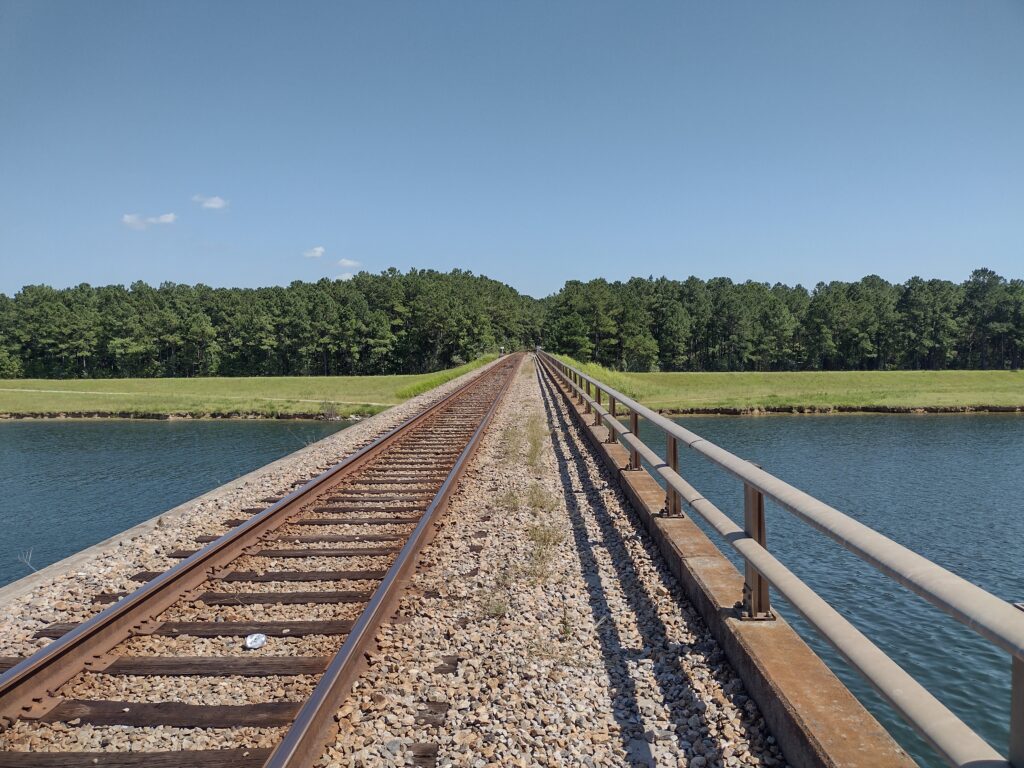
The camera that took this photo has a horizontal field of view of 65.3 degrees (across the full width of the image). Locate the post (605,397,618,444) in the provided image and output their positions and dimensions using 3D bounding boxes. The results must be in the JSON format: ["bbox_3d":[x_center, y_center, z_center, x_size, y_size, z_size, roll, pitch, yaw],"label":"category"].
[{"bbox_3d":[1.521,0.501,12.131,0.150,0.810,0.140,-1,3,1],"label":"post"}]

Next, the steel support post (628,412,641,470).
[{"bbox_3d":[1.473,0.629,9.605,0.150,0.810,0.140,-1,3,1],"label":"steel support post"}]

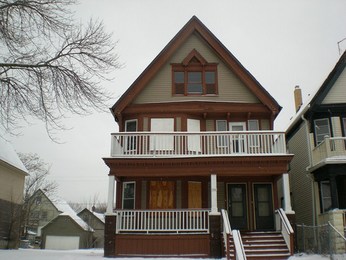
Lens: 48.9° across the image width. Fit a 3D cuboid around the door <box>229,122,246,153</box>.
[{"bbox_3d":[3.269,0.579,19.021,0.870,2.000,0.100,-1,-15,2],"label":"door"}]

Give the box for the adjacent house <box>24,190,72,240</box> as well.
[{"bbox_3d":[-23.452,17.011,72.812,8.400,10.200,12.500,-1,-15,2],"label":"adjacent house"}]

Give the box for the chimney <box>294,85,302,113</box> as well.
[{"bbox_3d":[8.156,-1.947,24.777,0.500,1.900,0.500,-1,-15,2],"label":"chimney"}]

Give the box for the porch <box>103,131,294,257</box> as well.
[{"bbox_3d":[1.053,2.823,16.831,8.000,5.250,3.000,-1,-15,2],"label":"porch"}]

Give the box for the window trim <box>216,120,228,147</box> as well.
[{"bbox_3d":[2.517,0.194,19.149,0.560,1.420,0.120,-1,-15,2],"label":"window trim"}]

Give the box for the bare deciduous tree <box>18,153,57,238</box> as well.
[{"bbox_3d":[-17.435,9.560,50.815,6.000,12.600,6.000,-1,-15,2],"label":"bare deciduous tree"}]

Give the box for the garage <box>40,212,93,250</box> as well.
[{"bbox_3d":[-14.862,14.707,54.509,6.400,4.600,6.400,-1,-15,2],"label":"garage"}]

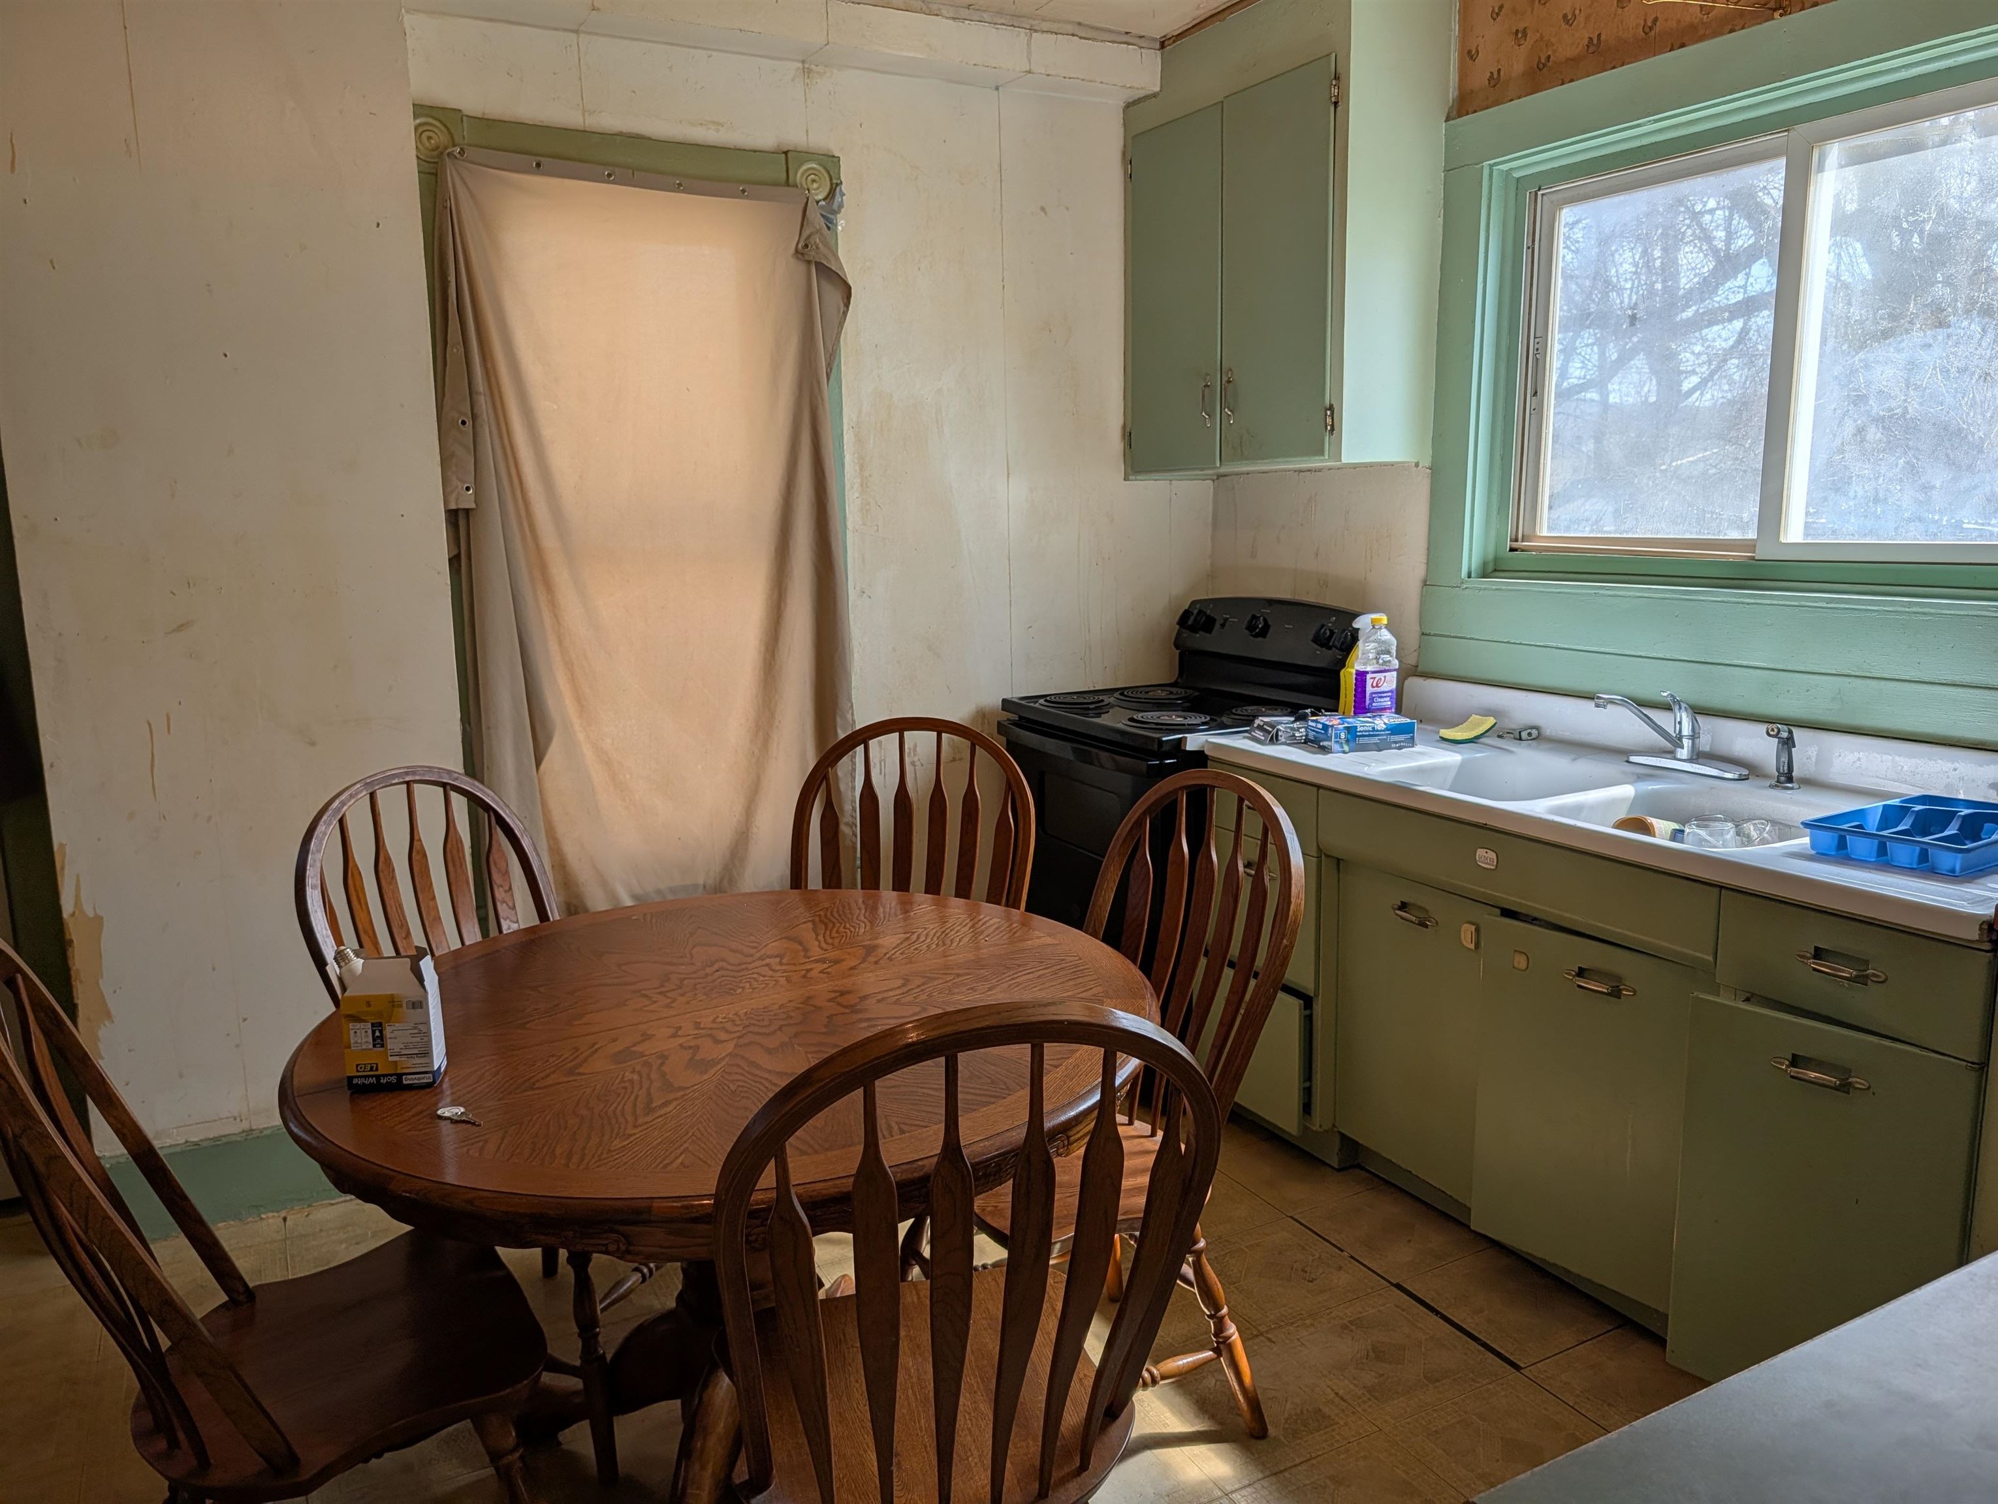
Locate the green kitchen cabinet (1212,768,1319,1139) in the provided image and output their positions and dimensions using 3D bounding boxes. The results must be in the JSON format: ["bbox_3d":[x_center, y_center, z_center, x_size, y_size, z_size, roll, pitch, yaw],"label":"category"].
[{"bbox_3d":[0.857,0.423,3.348,0.600,0.830,0.400,-7,12,-28],"label":"green kitchen cabinet"}]

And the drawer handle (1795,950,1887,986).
[{"bbox_3d":[1.219,0.312,2.011,0.030,0.025,0.125,-7,12,-28],"label":"drawer handle"}]

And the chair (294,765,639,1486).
[{"bbox_3d":[-0.783,0.559,2.389,0.600,1.050,0.500,4,12,28],"label":"chair"}]

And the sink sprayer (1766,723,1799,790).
[{"bbox_3d":[1.497,0.007,2.648,0.055,0.122,0.045,-6,11,-24],"label":"sink sprayer"}]

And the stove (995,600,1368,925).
[{"bbox_3d":[0.483,0.208,3.767,0.710,1.195,0.765,-7,12,-28],"label":"stove"}]

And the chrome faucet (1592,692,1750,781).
[{"bbox_3d":[1.331,-0.038,2.799,0.220,0.165,0.250,-6,11,-24],"label":"chrome faucet"}]

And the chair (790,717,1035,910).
[{"bbox_3d":[-0.226,0.502,2.643,0.500,1.050,0.600,2,11,15],"label":"chair"}]

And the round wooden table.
[{"bbox_3d":[-0.373,0.741,2.153,1.235,0.762,1.235,-7,12,-28],"label":"round wooden table"}]

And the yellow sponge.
[{"bbox_3d":[1.105,-0.059,3.272,0.110,0.045,0.075,-7,12,-28],"label":"yellow sponge"}]

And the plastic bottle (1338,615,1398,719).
[{"bbox_3d":[0.902,-0.194,3.372,0.100,0.285,0.080,-5,11,-19],"label":"plastic bottle"}]

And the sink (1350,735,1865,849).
[{"bbox_3d":[1.171,0.160,2.696,0.490,0.190,0.840,-7,12,-28],"label":"sink"}]

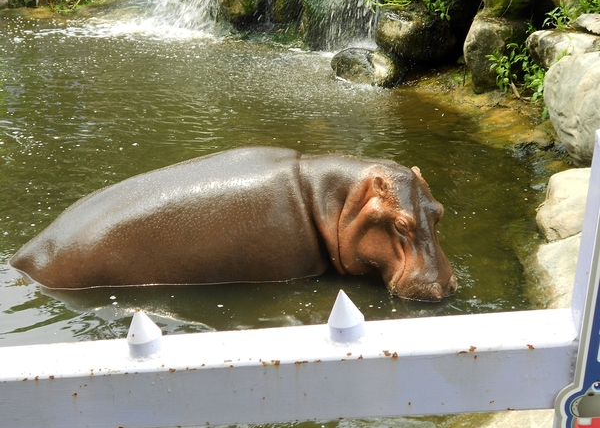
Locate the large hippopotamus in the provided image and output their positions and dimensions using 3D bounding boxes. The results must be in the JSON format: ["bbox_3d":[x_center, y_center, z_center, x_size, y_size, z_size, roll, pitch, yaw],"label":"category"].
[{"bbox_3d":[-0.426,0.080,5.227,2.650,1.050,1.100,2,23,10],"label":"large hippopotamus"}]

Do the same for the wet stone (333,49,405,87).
[{"bbox_3d":[0.724,-1.625,9.321,0.800,0.480,0.620,-2,23,1],"label":"wet stone"}]

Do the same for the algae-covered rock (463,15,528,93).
[{"bbox_3d":[1.918,-1.643,8.435,0.640,0.720,0.580,-2,23,1],"label":"algae-covered rock"}]

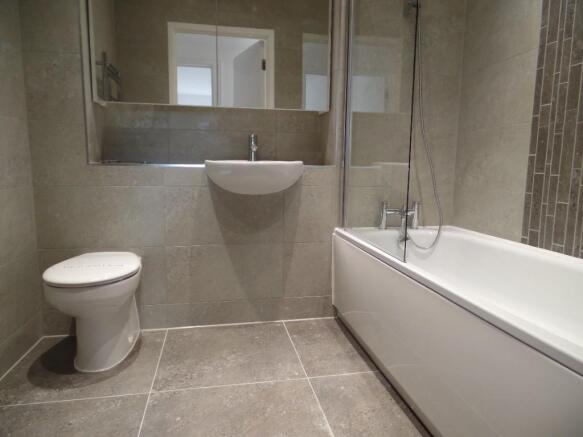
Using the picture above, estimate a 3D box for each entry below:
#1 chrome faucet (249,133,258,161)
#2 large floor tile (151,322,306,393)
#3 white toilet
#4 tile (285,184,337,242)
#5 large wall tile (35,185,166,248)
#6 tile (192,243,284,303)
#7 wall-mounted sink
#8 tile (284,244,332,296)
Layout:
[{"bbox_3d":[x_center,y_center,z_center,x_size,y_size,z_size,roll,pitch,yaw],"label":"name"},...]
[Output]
[{"bbox_3d":[-0.192,-0.362,1.971,0.043,0.154,0.150,-1,8,-11],"label":"chrome faucet"},{"bbox_3d":[-0.283,0.612,1.781,0.600,0.010,0.580,-1,8,-11],"label":"large floor tile"},{"bbox_3d":[-0.814,0.403,1.656,0.355,0.425,0.565,-1,8,-11],"label":"white toilet"},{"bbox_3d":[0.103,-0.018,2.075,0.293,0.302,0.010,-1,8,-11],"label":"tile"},{"bbox_3d":[-0.914,-0.004,1.877,0.586,0.302,0.010,-1,8,-11],"label":"large wall tile"},{"bbox_3d":[-0.303,0.288,2.037,0.527,0.304,0.010,-1,8,-11],"label":"tile"},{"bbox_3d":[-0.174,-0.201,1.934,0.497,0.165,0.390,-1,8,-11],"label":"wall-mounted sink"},{"bbox_3d":[0.090,0.283,2.113,0.273,0.304,0.010,-1,8,-11],"label":"tile"}]

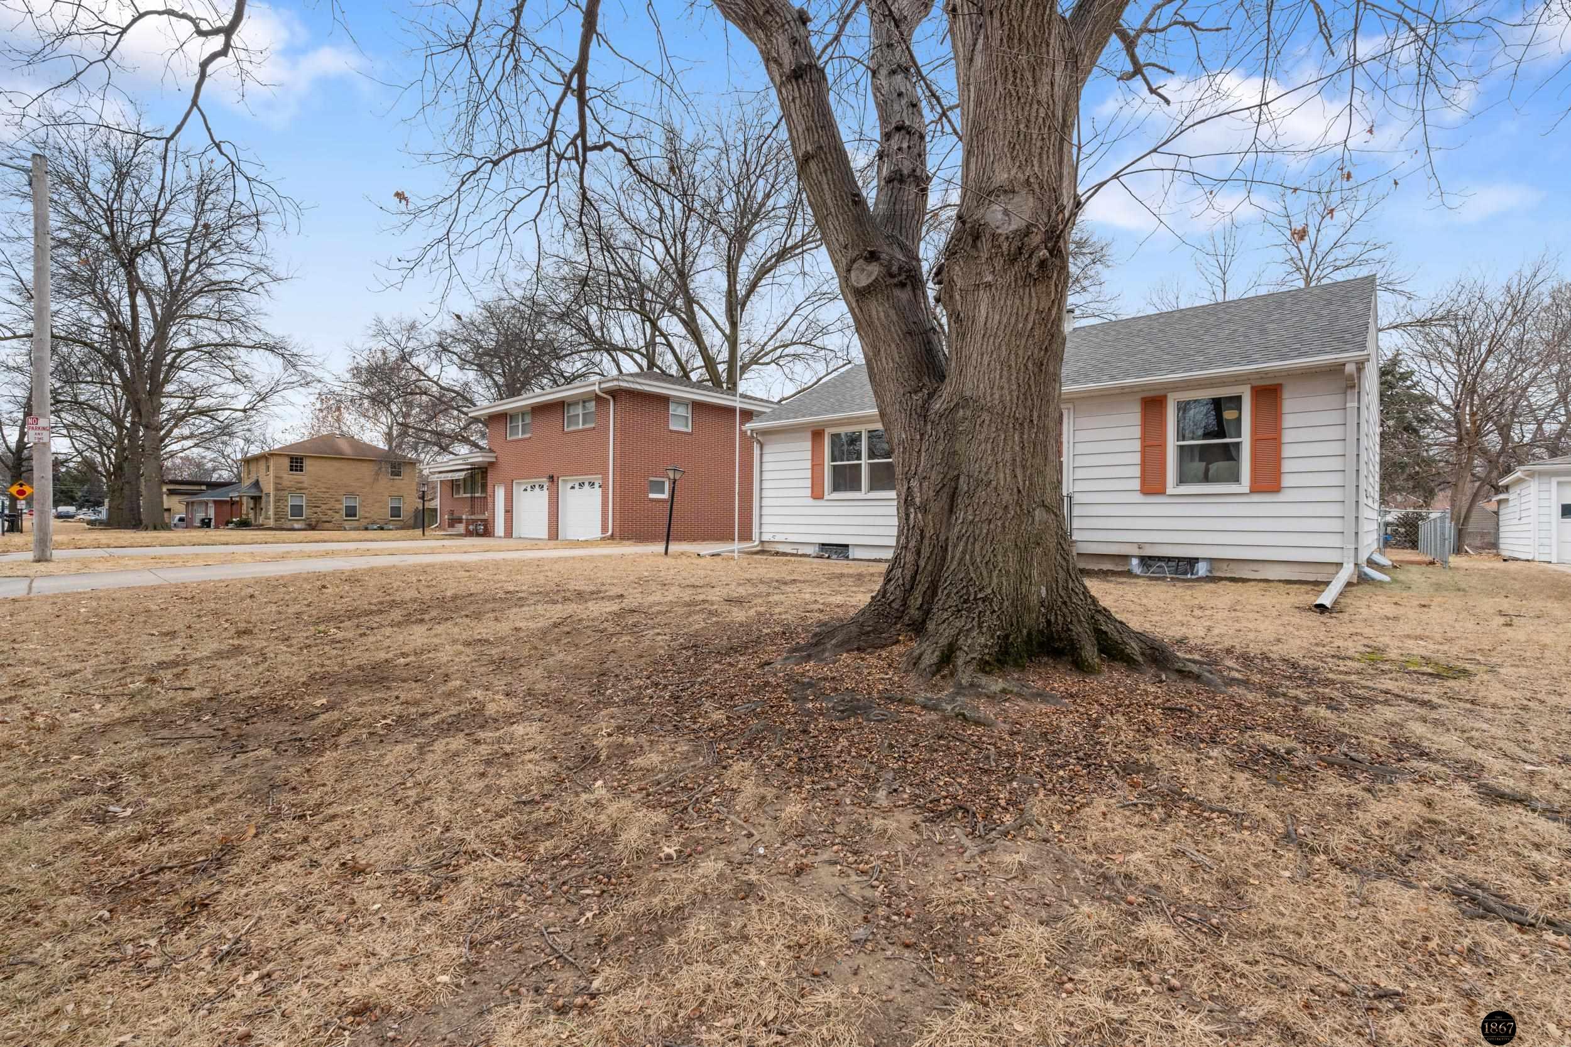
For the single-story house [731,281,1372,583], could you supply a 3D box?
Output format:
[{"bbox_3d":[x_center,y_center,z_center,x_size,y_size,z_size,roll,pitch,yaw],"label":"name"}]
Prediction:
[{"bbox_3d":[5.920,-1.756,15.488,11.050,5.000,8.300,1,0,42],"label":"single-story house"}]

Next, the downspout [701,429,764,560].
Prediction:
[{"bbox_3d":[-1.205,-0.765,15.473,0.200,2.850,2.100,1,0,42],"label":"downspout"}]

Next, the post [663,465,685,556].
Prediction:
[{"bbox_3d":[-2.350,-0.263,14.264,0.420,1.860,0.420,6,0,42],"label":"post"}]

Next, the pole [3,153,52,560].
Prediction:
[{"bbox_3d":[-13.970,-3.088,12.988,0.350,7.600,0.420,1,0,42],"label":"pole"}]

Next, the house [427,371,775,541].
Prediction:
[{"bbox_3d":[-7.490,-2.671,28.911,14.100,6.400,8.800,1,0,42],"label":"house"}]

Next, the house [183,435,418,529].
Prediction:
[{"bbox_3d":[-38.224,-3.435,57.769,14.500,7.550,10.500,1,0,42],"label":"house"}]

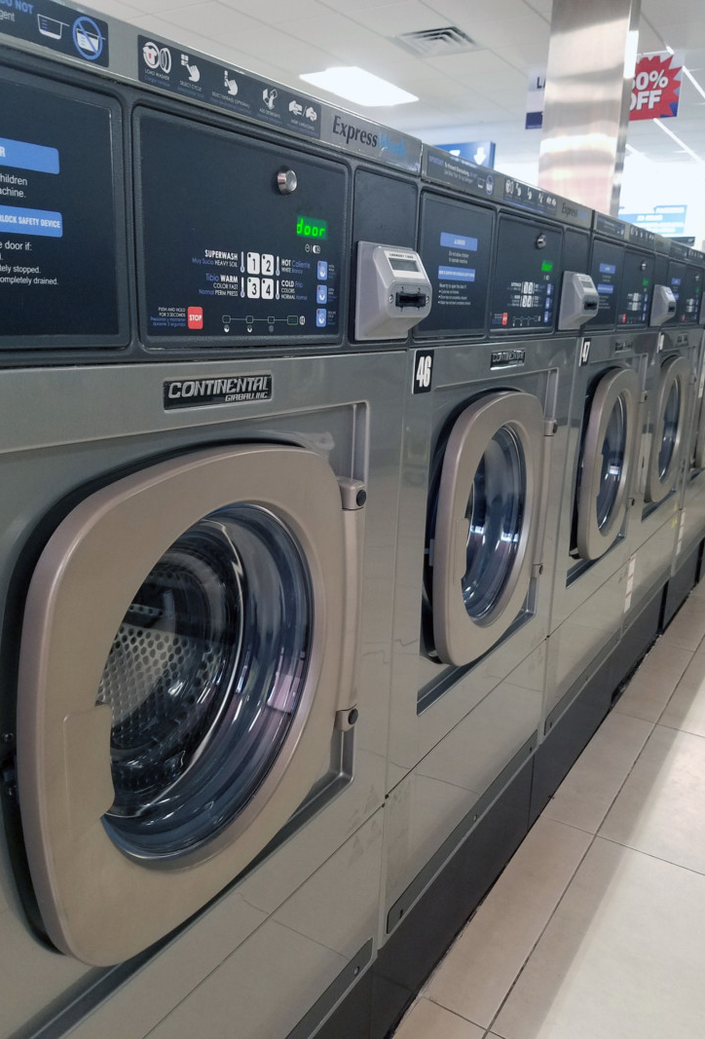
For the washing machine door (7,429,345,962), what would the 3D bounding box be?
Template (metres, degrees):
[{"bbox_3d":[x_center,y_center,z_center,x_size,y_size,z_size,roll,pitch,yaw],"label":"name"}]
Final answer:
[{"bbox_3d":[-0.146,0.154,0.743,0.070,0.440,0.430,10,17,26],"label":"washing machine door"}]

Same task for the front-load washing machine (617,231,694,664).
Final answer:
[{"bbox_3d":[0.704,-0.317,2.638,0.760,1.117,0.698,11,18,31],"label":"front-load washing machine"}]

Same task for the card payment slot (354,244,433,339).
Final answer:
[{"bbox_3d":[0.051,-0.253,0.870,0.042,0.103,0.115,11,18,31],"label":"card payment slot"}]

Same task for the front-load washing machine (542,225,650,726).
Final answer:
[{"bbox_3d":[0.321,-0.168,2.063,0.760,1.117,0.691,11,18,31],"label":"front-load washing machine"}]

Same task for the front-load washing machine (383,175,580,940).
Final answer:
[{"bbox_3d":[-0.055,-0.021,1.496,0.760,1.117,0.677,11,18,31],"label":"front-load washing machine"}]

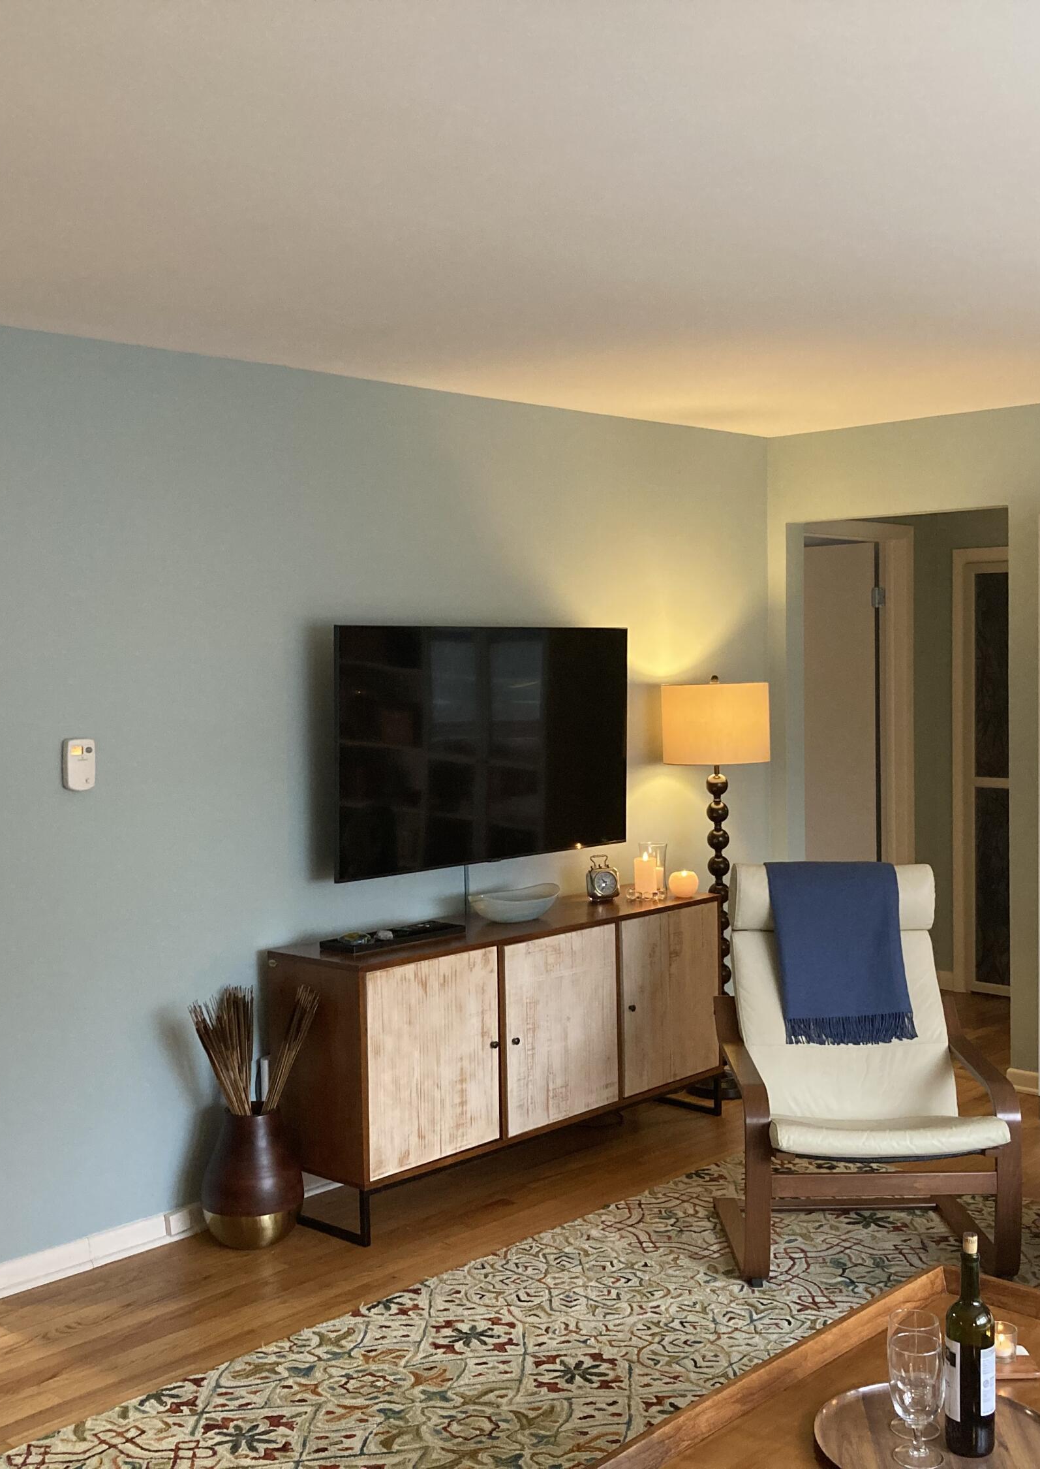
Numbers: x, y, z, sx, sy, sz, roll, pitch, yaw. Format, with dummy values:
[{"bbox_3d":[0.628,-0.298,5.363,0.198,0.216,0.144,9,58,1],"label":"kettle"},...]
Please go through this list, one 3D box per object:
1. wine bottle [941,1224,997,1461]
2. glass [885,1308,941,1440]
[{"bbox_3d":[0.688,0.922,2.411,0.074,0.329,0.074,0,3,16],"label":"wine bottle"},{"bbox_3d":[0.614,0.994,2.457,0.083,0.172,0.083,-1,3,0],"label":"glass"}]

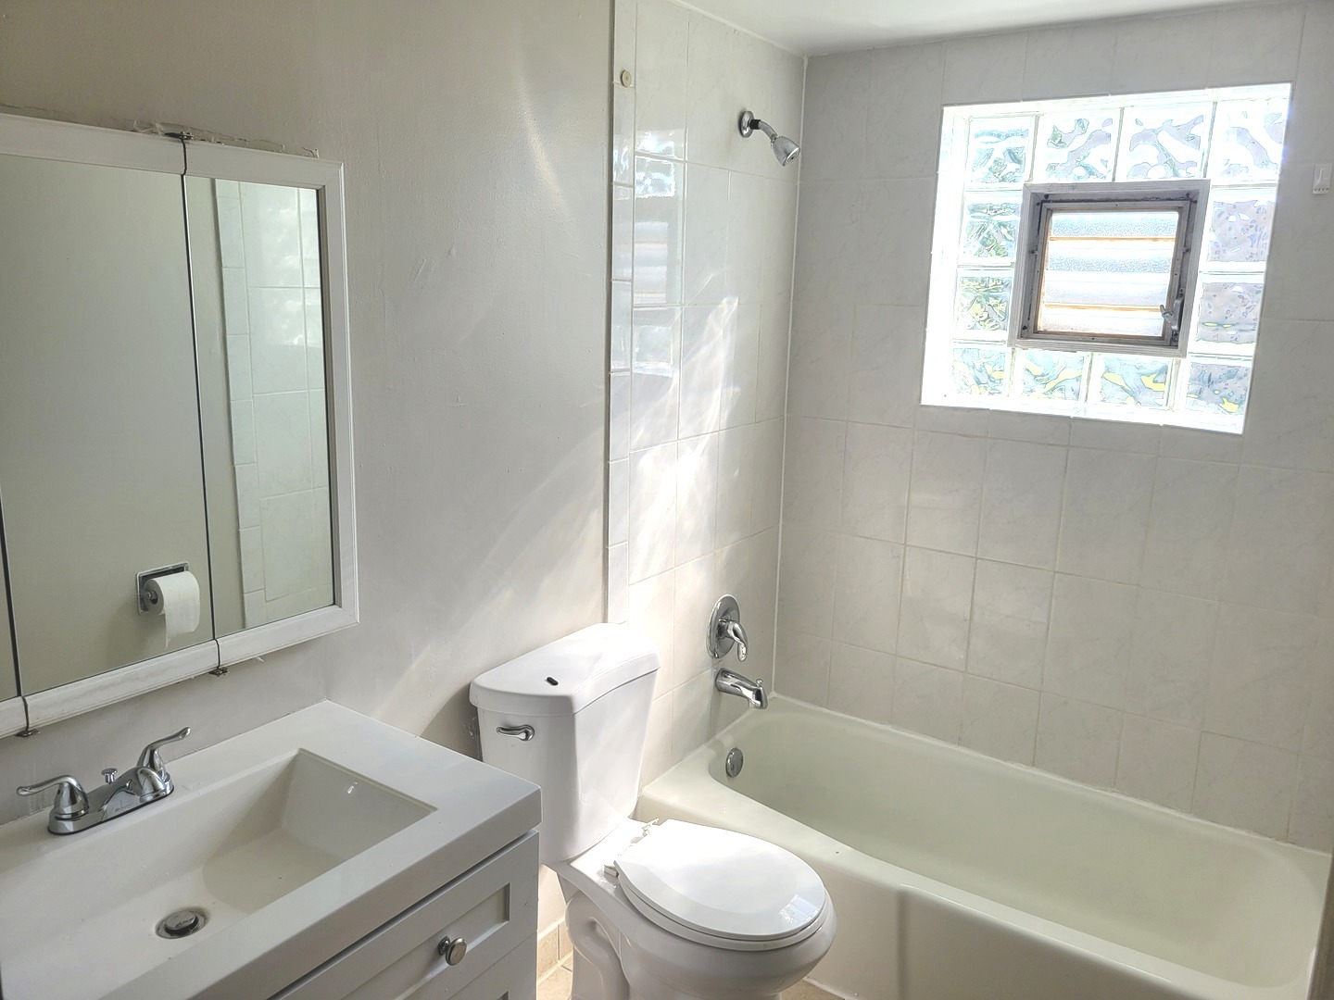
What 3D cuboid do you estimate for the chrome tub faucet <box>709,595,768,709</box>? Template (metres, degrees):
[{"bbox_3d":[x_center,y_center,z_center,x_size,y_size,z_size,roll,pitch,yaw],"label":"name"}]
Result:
[{"bbox_3d":[0.222,0.441,2.858,0.147,0.314,0.178,10,15,33],"label":"chrome tub faucet"}]

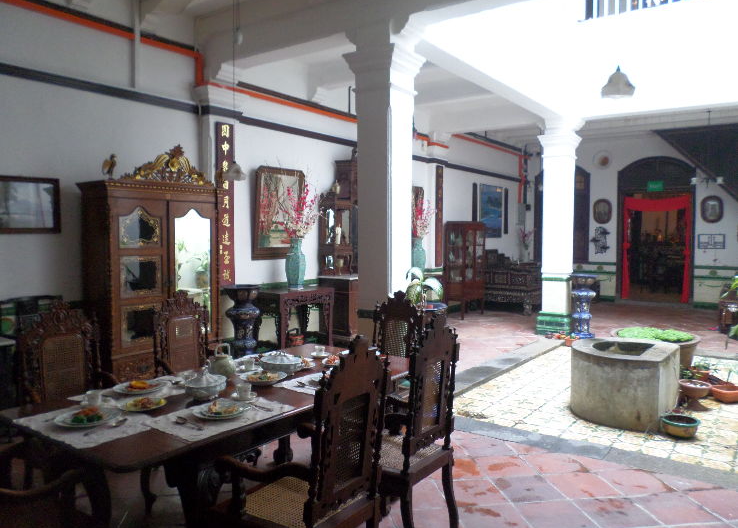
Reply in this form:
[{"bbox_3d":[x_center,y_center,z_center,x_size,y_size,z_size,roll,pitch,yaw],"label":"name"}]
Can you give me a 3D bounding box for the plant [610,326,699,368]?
[{"bbox_3d":[3.125,1.026,5.810,0.945,0.540,0.945,3,4,37],"label":"plant"}]

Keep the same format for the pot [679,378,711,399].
[{"bbox_3d":[3.036,1.169,4.965,0.305,0.145,0.305,3,4,37],"label":"pot"}]

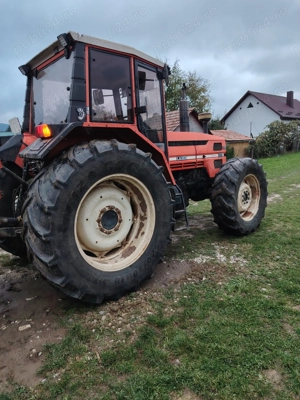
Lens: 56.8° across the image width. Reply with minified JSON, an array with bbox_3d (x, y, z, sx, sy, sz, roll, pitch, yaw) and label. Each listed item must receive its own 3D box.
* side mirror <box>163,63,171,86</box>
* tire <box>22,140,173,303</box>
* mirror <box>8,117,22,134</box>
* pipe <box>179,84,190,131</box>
[{"bbox_3d":[0.217,-1.616,3.580,0.070,0.285,0.170,-4,10,-9],"label":"side mirror"},{"bbox_3d":[-0.464,0.222,3.048,1.730,1.720,0.520,-11,13,-41],"label":"tire"},{"bbox_3d":[-1.992,-1.094,4.100,0.155,0.230,0.050,-14,9,5],"label":"mirror"},{"bbox_3d":[0.608,-1.618,4.860,0.160,0.850,0.160,-3,10,0],"label":"pipe"}]

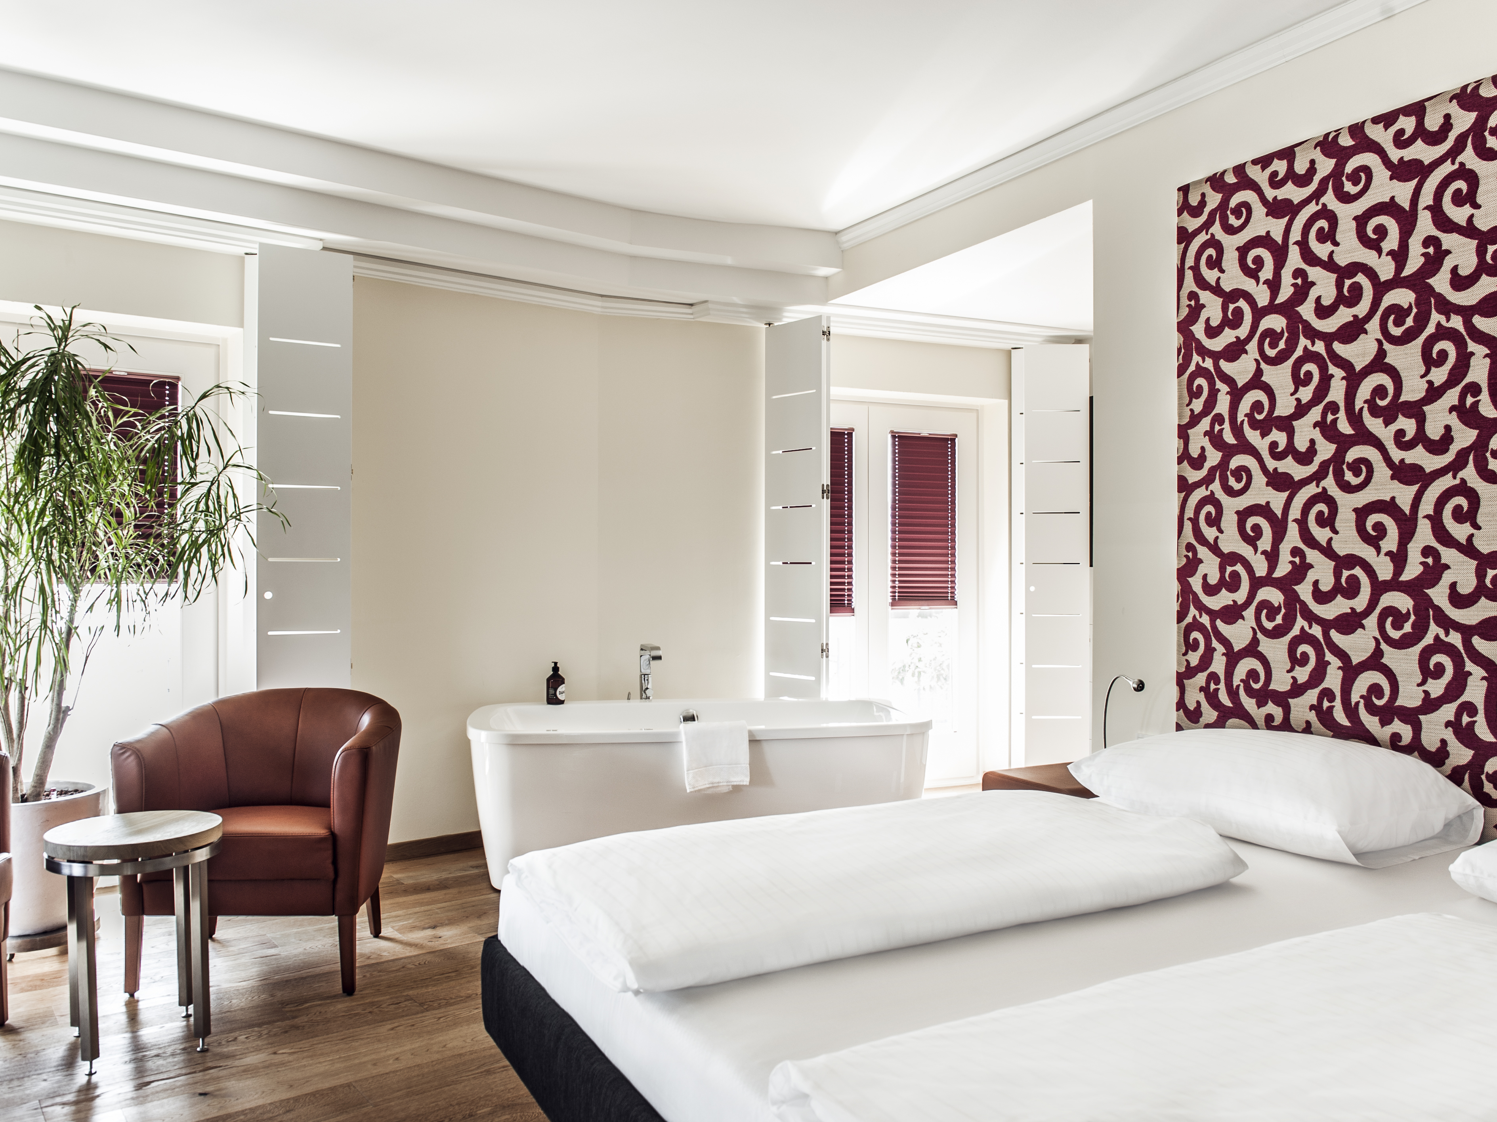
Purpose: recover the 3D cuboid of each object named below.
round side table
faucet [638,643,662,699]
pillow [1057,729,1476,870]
[{"bbox_3d":[-1.451,0.893,2.674,0.374,0.513,0.374,0,0,-34],"label":"round side table"},{"bbox_3d":[-0.403,0.462,4.646,0.055,0.236,0.160,0,0,-22],"label":"faucet"},{"bbox_3d":[1.272,0.548,2.785,0.500,0.190,0.790,0,0,-29],"label":"pillow"}]

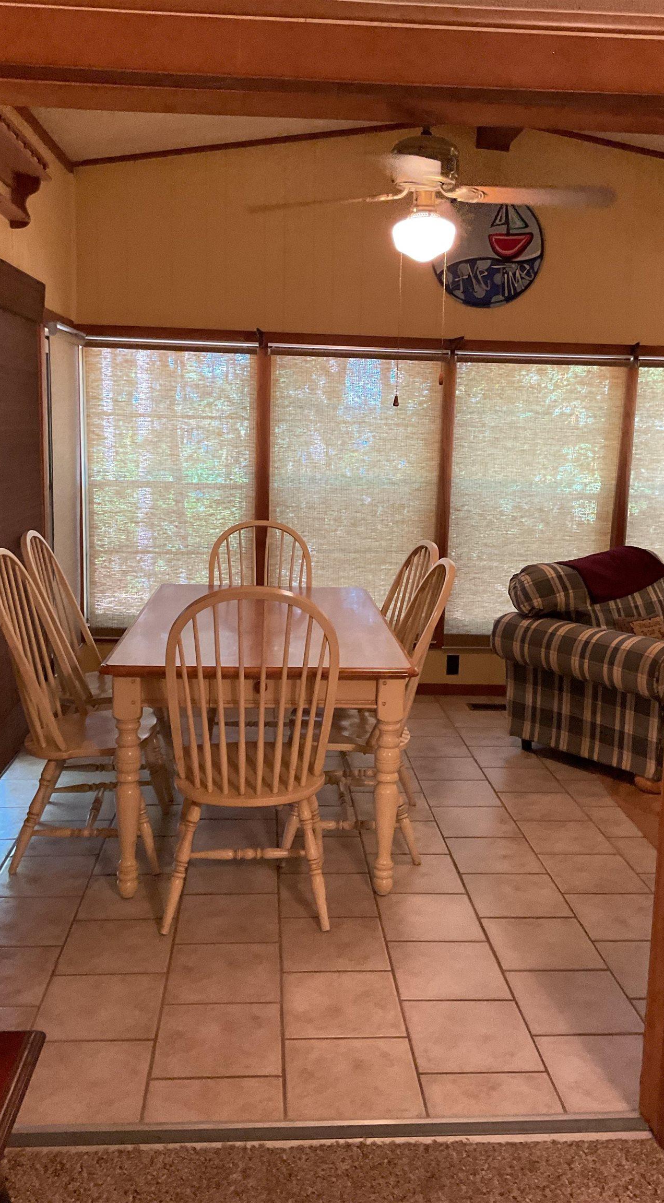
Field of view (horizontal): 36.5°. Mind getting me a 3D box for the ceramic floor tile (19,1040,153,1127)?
[{"bbox_3d":[-0.571,1.100,2.294,0.303,0.012,0.303,1,10,-4],"label":"ceramic floor tile"}]

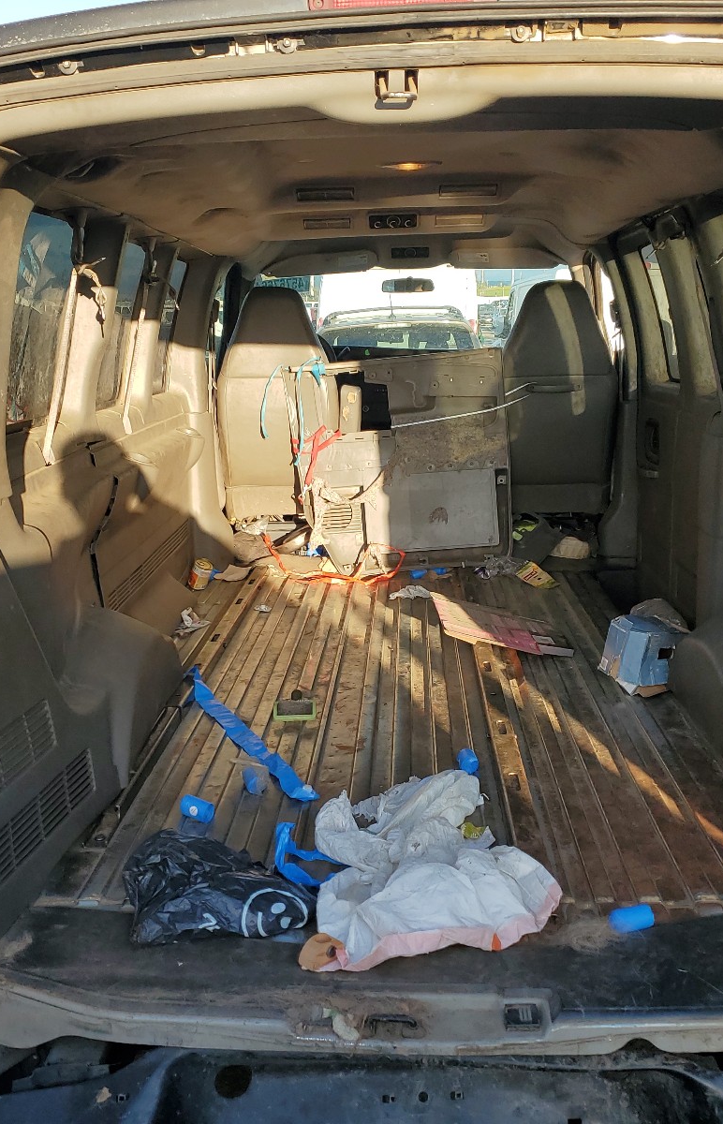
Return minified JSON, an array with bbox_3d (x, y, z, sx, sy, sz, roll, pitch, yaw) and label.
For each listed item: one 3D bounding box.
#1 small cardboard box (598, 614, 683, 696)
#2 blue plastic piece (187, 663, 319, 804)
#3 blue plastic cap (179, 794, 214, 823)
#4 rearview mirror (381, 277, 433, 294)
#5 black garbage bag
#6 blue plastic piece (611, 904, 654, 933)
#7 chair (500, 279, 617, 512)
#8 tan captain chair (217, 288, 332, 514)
[{"bbox_3d":[0.798,0.249,3.188,0.190,0.180,0.200,-4,12,-12],"label":"small cardboard box"},{"bbox_3d":[-0.301,0.411,2.841,0.085,0.045,0.995,-6,13,-22],"label":"blue plastic piece"},{"bbox_3d":[-0.342,0.514,2.339,0.067,0.047,0.047,5,13,31],"label":"blue plastic cap"},{"bbox_3d":[0.227,-1.340,5.459,0.262,0.078,0.050,1,12,14],"label":"rearview mirror"},{"bbox_3d":[-0.242,0.554,1.990,0.340,0.100,0.270,-1,11,3],"label":"black garbage bag"},{"bbox_3d":[0.450,0.591,1.867,0.072,0.042,0.042,-4,12,-14],"label":"blue plastic piece"},{"bbox_3d":[0.820,-0.722,4.902,0.510,0.980,0.680,-1,11,3],"label":"chair"},{"bbox_3d":[-0.338,-0.700,4.960,0.510,0.985,0.680,-1,11,3],"label":"tan captain chair"}]

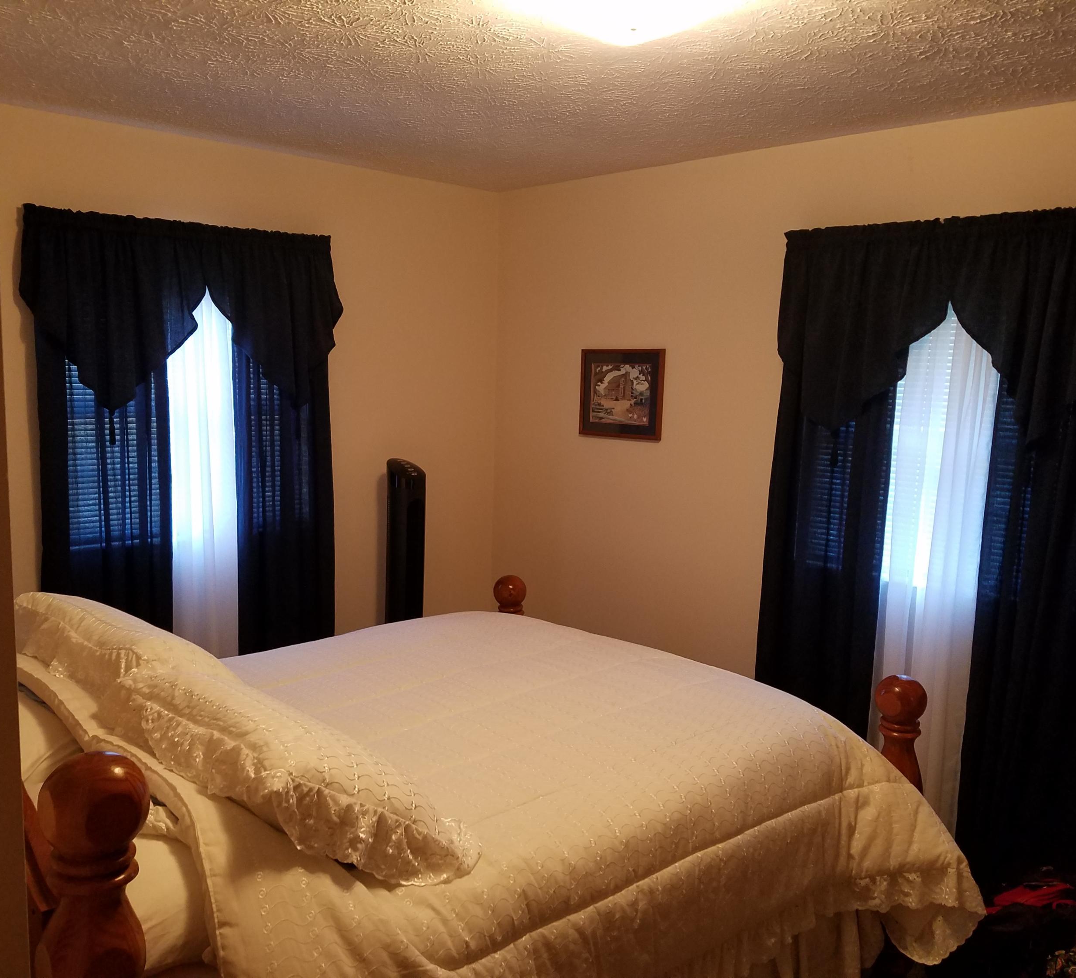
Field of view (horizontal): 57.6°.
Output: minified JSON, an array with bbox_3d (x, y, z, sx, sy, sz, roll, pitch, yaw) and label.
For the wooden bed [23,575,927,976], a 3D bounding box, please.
[{"bbox_3d":[-0.341,0.718,2.529,2.140,1.130,1.720,-5,10,-42],"label":"wooden bed"}]

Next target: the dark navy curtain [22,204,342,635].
[{"bbox_3d":[-1.348,0.005,3.890,1.190,2.080,0.150,-5,10,-42],"label":"dark navy curtain"}]

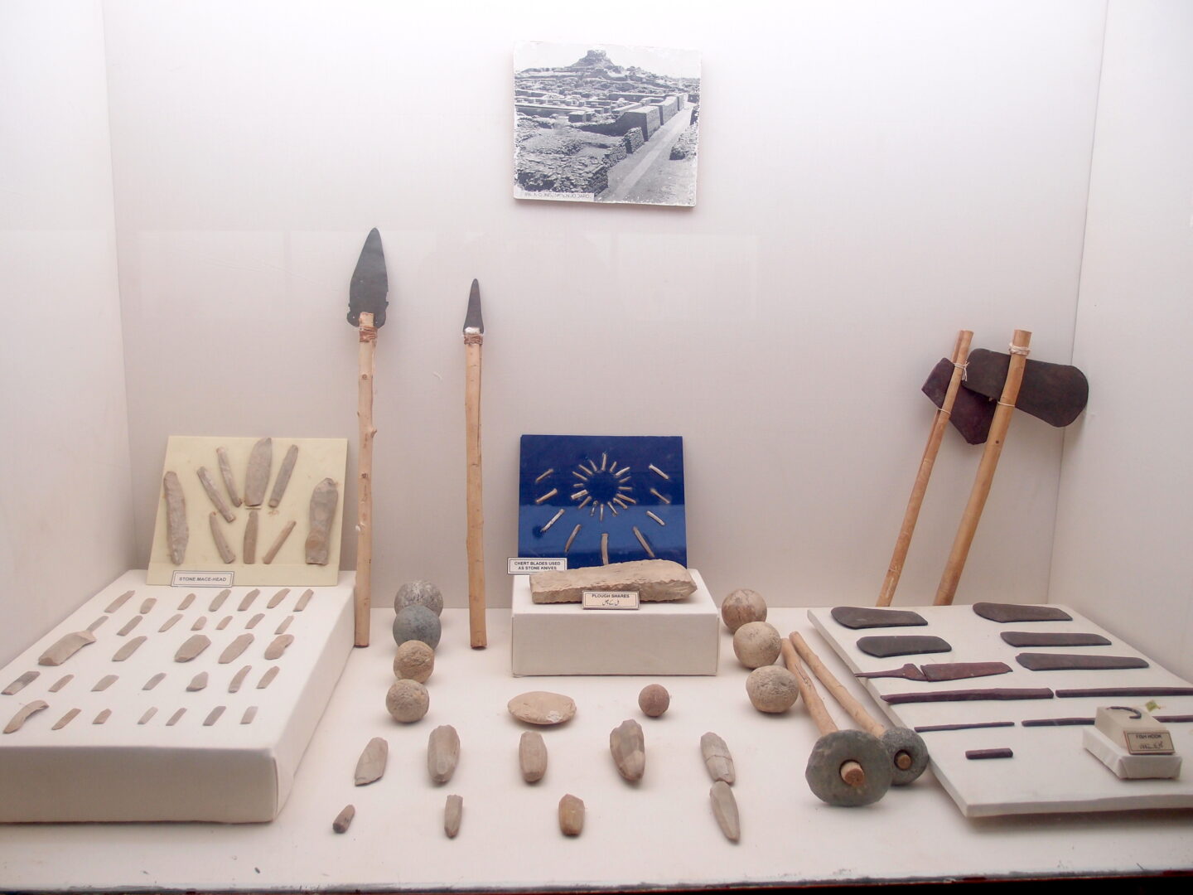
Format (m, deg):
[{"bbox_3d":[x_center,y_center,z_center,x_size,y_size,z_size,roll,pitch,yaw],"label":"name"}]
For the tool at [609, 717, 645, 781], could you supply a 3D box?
[{"bbox_3d":[0.040,0.346,1.114,0.040,0.034,0.118,1,10,-1],"label":"tool"}]

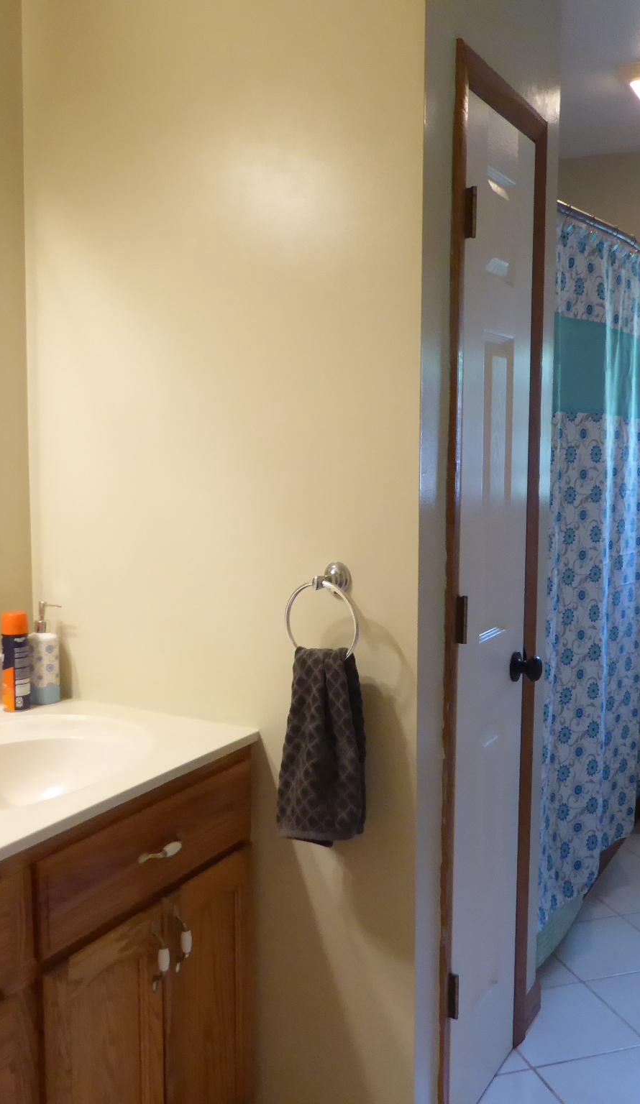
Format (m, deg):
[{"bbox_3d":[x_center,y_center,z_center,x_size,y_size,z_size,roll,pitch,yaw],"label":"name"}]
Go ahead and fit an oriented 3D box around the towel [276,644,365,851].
[{"bbox_3d":[0.000,0.351,1.818,0.172,0.362,0.080,3,7,29],"label":"towel"}]

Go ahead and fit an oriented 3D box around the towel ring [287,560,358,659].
[{"bbox_3d":[0.017,0.107,1.810,0.150,0.178,0.075,3,7,29],"label":"towel ring"}]

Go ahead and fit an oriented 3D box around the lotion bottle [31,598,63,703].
[{"bbox_3d":[-0.585,0.209,2.150,0.091,0.214,0.077,2,6,17],"label":"lotion bottle"}]

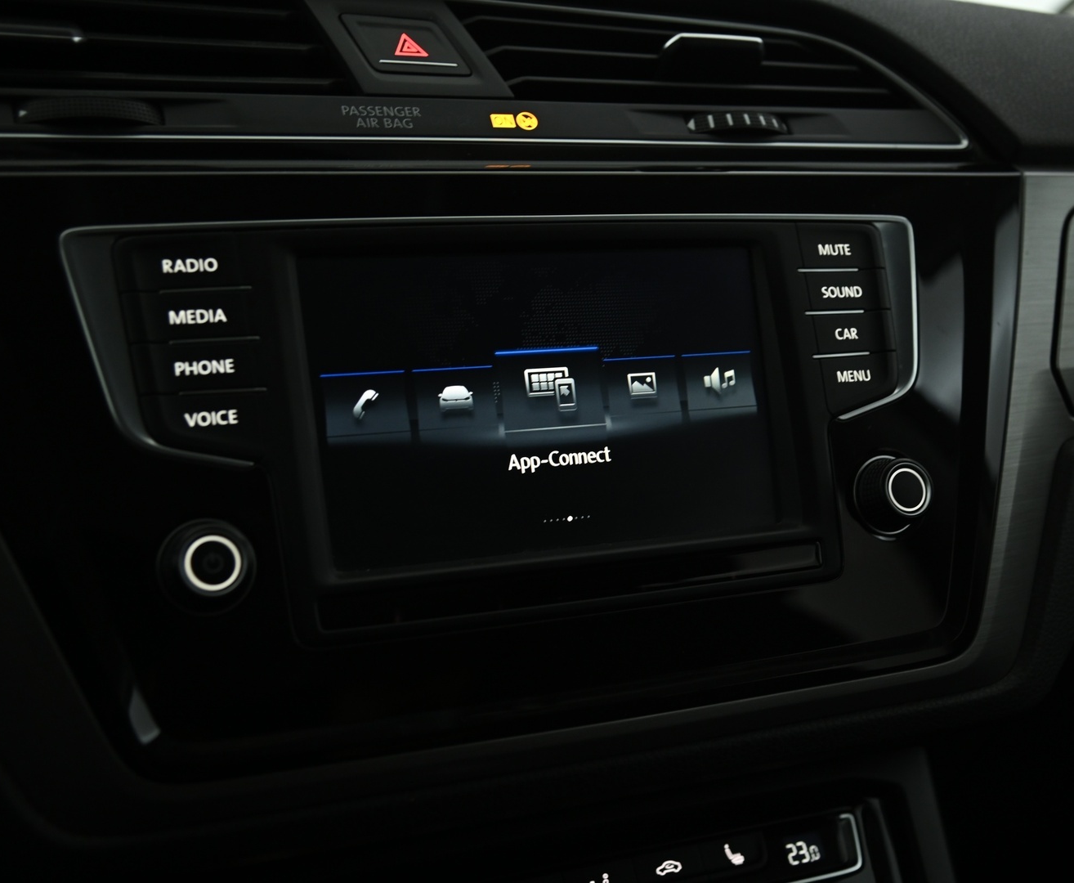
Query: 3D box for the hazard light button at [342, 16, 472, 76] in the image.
[{"bbox_3d":[-0.042,-0.119,0.460,0.037,0.012,0.026,-4,55,-23],"label":"hazard light button"}]

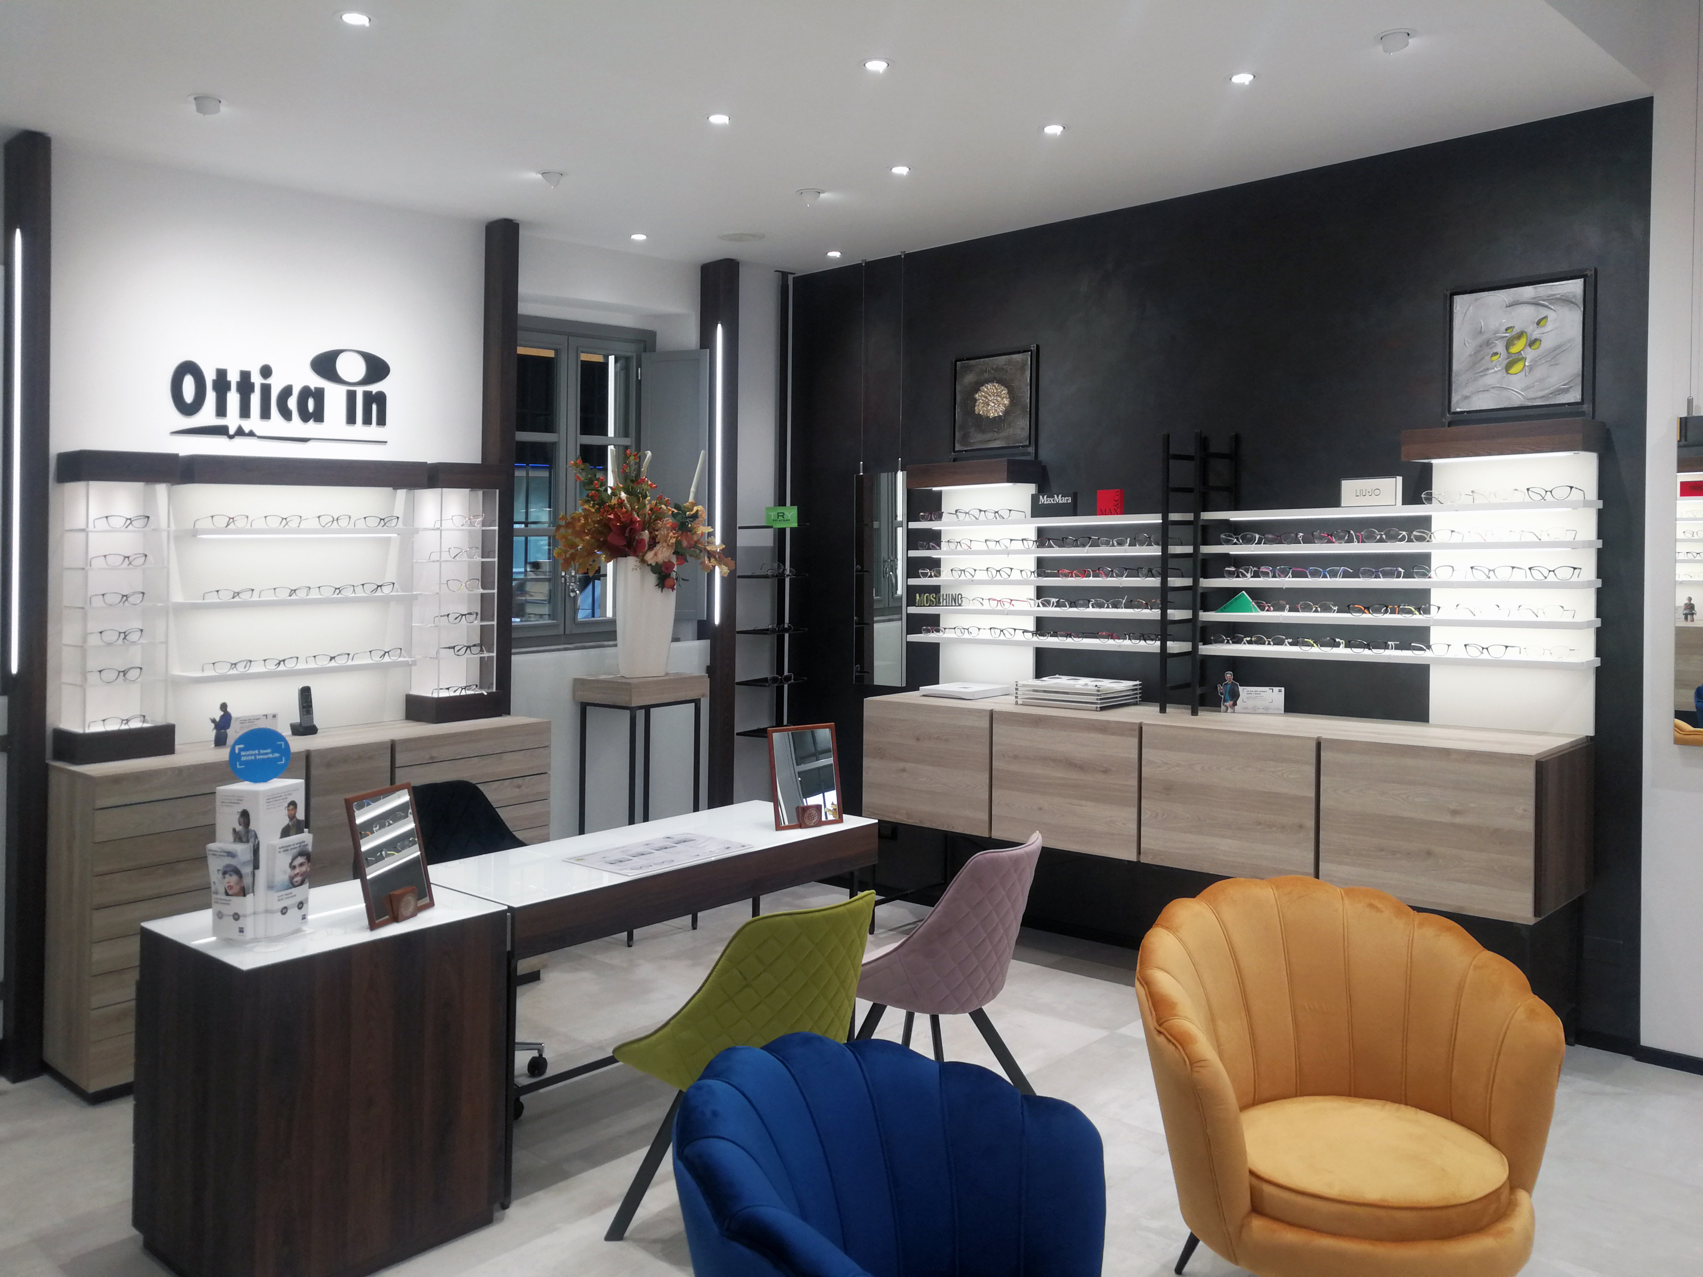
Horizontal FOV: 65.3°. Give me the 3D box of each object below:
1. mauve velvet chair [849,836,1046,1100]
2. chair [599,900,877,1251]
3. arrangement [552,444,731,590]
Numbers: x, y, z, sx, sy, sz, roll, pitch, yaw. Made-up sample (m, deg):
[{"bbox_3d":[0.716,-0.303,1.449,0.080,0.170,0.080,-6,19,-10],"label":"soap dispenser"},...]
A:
[{"bbox_3d":[0.242,0.925,3.566,0.550,0.840,0.500,2,4,38],"label":"mauve velvet chair"},{"bbox_3d":[-0.235,0.973,3.021,0.500,0.840,0.550,-3,4,-41],"label":"chair"},{"bbox_3d":[-0.856,-0.489,5.460,0.730,0.580,0.600,-1,3,-9],"label":"arrangement"}]

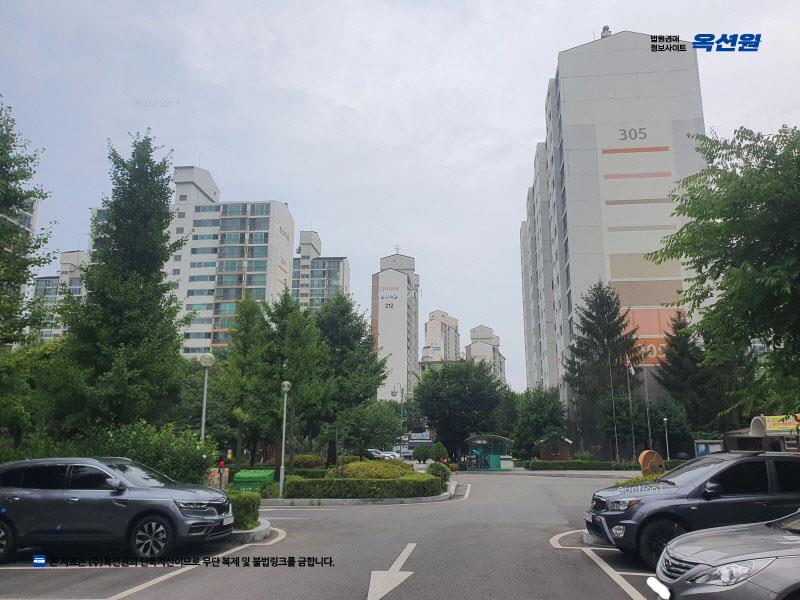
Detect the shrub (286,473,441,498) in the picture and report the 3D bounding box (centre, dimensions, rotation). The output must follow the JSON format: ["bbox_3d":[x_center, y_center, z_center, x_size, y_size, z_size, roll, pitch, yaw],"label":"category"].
[{"bbox_3d":[-1.257,6.582,21.374,5.500,0.660,2.400,1,-13,-2],"label":"shrub"}]

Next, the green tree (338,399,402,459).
[{"bbox_3d":[-1.369,6.641,28.431,3.000,3.869,3.000,0,-13,0],"label":"green tree"}]

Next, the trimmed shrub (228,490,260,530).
[{"bbox_3d":[-3.542,4.322,12.422,1.300,0.640,1.200,-1,-14,6],"label":"trimmed shrub"}]

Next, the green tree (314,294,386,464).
[{"bbox_3d":[-2.416,4.146,29.530,3.900,9.236,3.900,0,-13,0],"label":"green tree"}]

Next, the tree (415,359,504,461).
[{"bbox_3d":[4.833,9.244,48.708,7.320,8.720,7.320,-1,-14,6],"label":"tree"}]

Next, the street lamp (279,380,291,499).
[{"bbox_3d":[-3.938,4.709,20.430,0.360,3.857,0.360,0,-13,0],"label":"street lamp"}]

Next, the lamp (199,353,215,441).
[{"bbox_3d":[-4.850,3.258,14.641,0.360,3.954,0.360,0,-13,0],"label":"lamp"}]

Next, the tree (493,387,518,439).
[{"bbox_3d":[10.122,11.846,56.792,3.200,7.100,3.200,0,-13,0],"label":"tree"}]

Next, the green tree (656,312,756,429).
[{"bbox_3d":[24.076,7.292,48.714,6.830,12.870,6.830,-1,-14,6],"label":"green tree"}]

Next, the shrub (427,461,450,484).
[{"bbox_3d":[1.711,7.556,26.111,1.000,0.998,1.000,0,-13,0],"label":"shrub"}]

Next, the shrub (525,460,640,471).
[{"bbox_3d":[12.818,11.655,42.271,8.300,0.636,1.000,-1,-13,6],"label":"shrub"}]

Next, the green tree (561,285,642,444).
[{"bbox_3d":[16.465,5.788,48.679,5.700,15.057,5.700,0,-13,0],"label":"green tree"}]

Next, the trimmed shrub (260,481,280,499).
[{"bbox_3d":[-3.962,5.797,18.391,0.670,0.490,0.750,-1,-14,6],"label":"trimmed shrub"}]

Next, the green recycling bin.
[{"bbox_3d":[-5.049,6.405,21.098,1.380,0.875,0.850,0,-13,2],"label":"green recycling bin"}]

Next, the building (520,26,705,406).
[{"bbox_3d":[26.320,-0.796,82.424,14.600,44.600,50.000,-1,-14,6],"label":"building"}]

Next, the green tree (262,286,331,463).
[{"bbox_3d":[-4.526,3.636,26.379,3.090,8.470,3.090,-1,-14,6],"label":"green tree"}]

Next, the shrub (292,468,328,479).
[{"bbox_3d":[-4.095,8.090,27.572,1.750,0.647,0.800,0,-13,0],"label":"shrub"}]

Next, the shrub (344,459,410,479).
[{"bbox_3d":[-0.823,6.529,22.389,2.720,1.020,2.200,-1,-14,6],"label":"shrub"}]

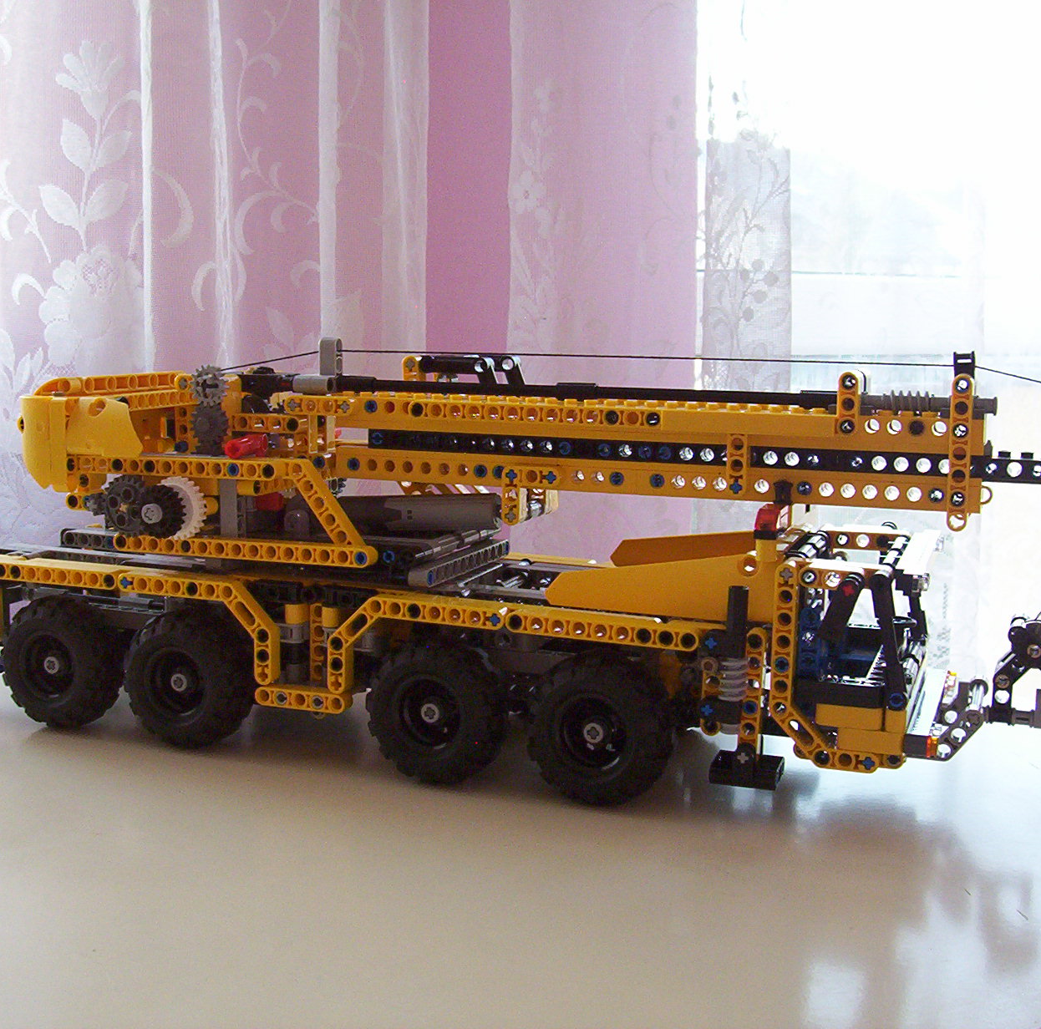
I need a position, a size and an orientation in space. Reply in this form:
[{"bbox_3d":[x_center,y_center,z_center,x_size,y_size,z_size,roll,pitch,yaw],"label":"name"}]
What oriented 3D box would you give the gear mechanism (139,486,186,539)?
[{"bbox_3d":[-0.140,-0.001,0.662,0.022,0.022,0.008,4,8,22],"label":"gear mechanism"}]

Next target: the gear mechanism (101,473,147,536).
[{"bbox_3d":[-0.156,-0.003,0.680,0.025,0.025,0.008,4,8,22],"label":"gear mechanism"}]

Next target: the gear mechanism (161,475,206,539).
[{"bbox_3d":[-0.135,-0.003,0.671,0.025,0.025,0.008,4,8,22],"label":"gear mechanism"}]

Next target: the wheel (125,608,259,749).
[{"bbox_3d":[-0.133,0.067,0.682,0.052,0.052,0.027,4,8,22],"label":"wheel"}]

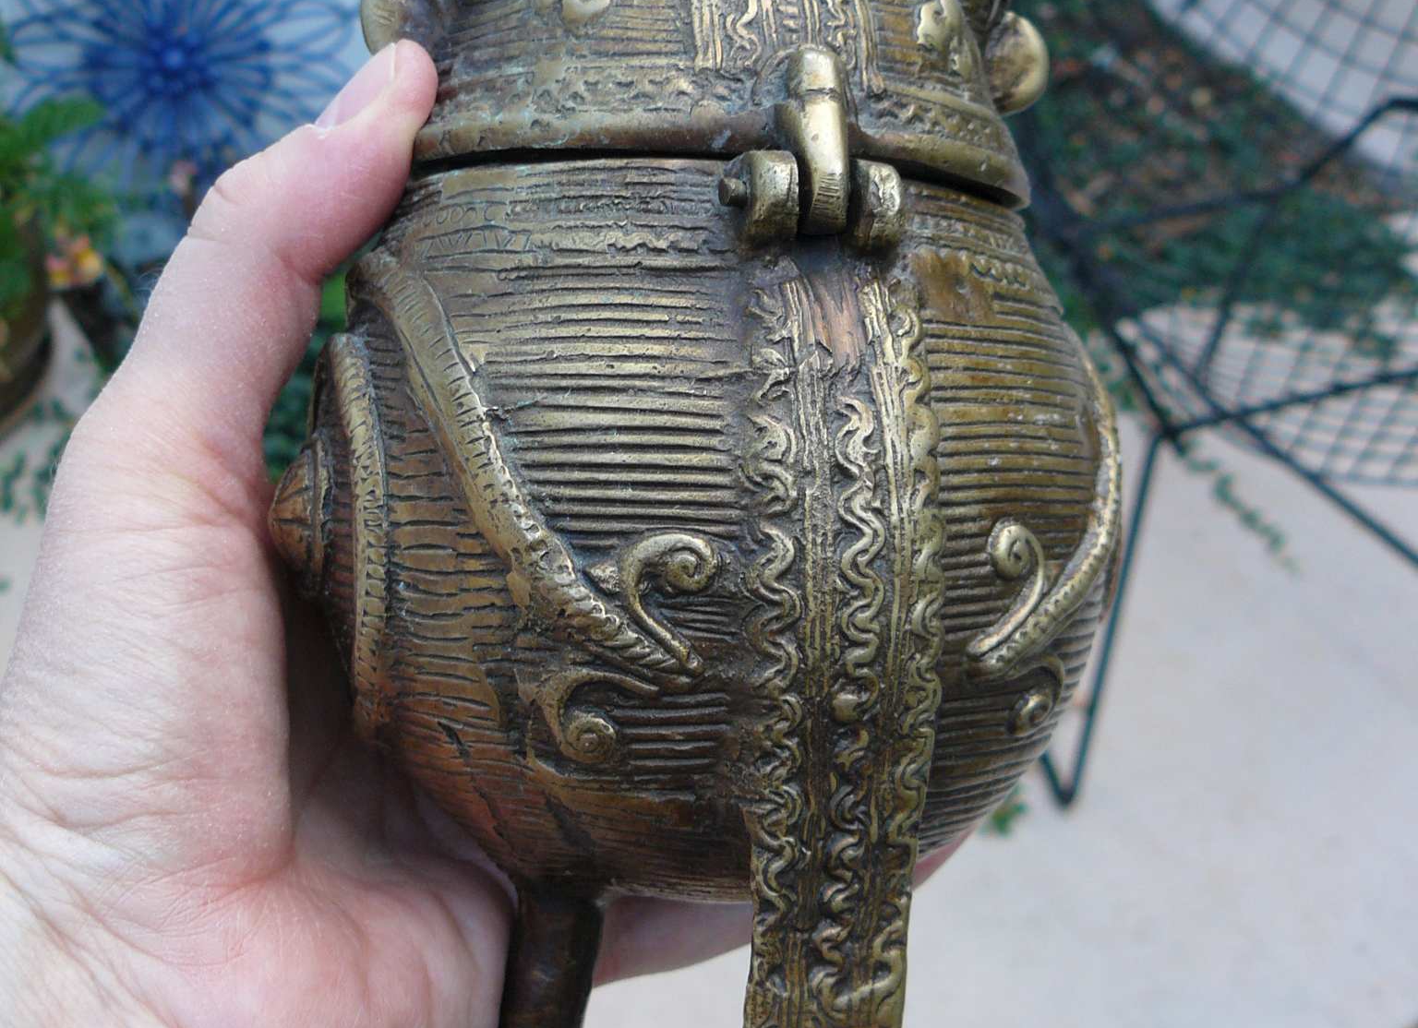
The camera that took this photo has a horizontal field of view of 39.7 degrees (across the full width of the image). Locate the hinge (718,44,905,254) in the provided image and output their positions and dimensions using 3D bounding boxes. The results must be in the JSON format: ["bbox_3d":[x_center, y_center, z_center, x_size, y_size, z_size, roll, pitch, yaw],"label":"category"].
[{"bbox_3d":[0.012,-0.044,0.237,0.021,0.024,0.014,3,3,-17],"label":"hinge"}]

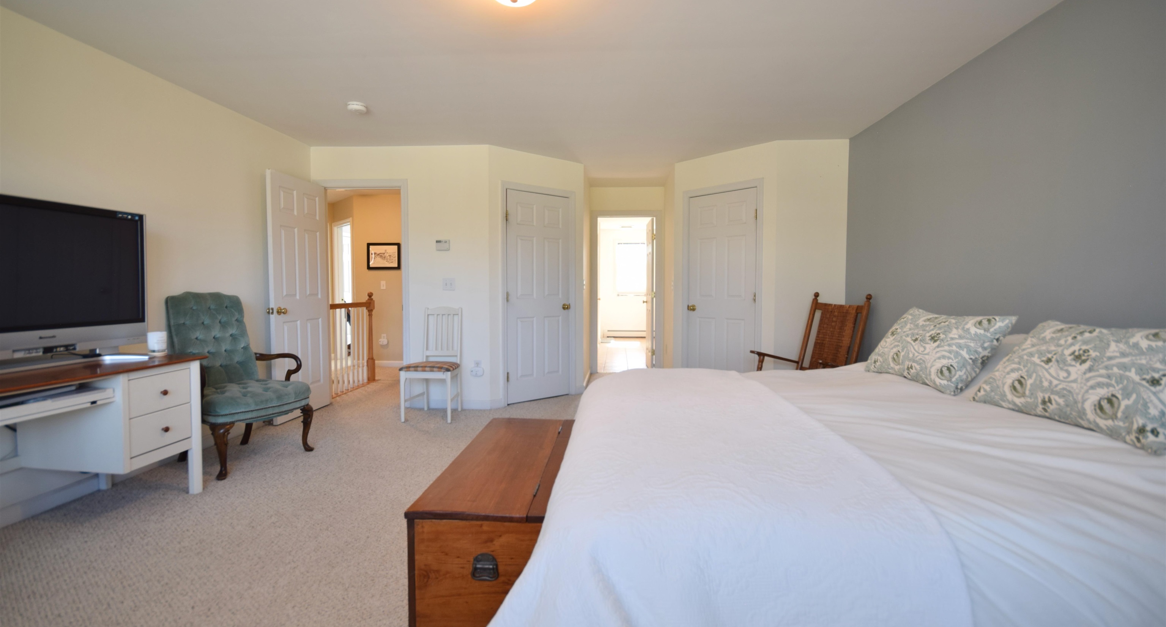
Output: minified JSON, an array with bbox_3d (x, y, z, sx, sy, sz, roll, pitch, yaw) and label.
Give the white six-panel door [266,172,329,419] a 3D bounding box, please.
[{"bbox_3d":[-2.477,-0.137,4.269,0.042,2.030,0.765,0,3,2],"label":"white six-panel door"}]

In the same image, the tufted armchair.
[{"bbox_3d":[-2.264,0.403,3.169,0.700,1.090,0.670,1,3,23],"label":"tufted armchair"}]

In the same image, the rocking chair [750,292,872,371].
[{"bbox_3d":[1.709,0.394,3.602,0.820,1.090,0.600,-1,3,-23],"label":"rocking chair"}]

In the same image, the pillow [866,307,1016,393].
[{"bbox_3d":[1.768,0.165,2.454,0.170,0.470,0.650,37,1,-4],"label":"pillow"}]

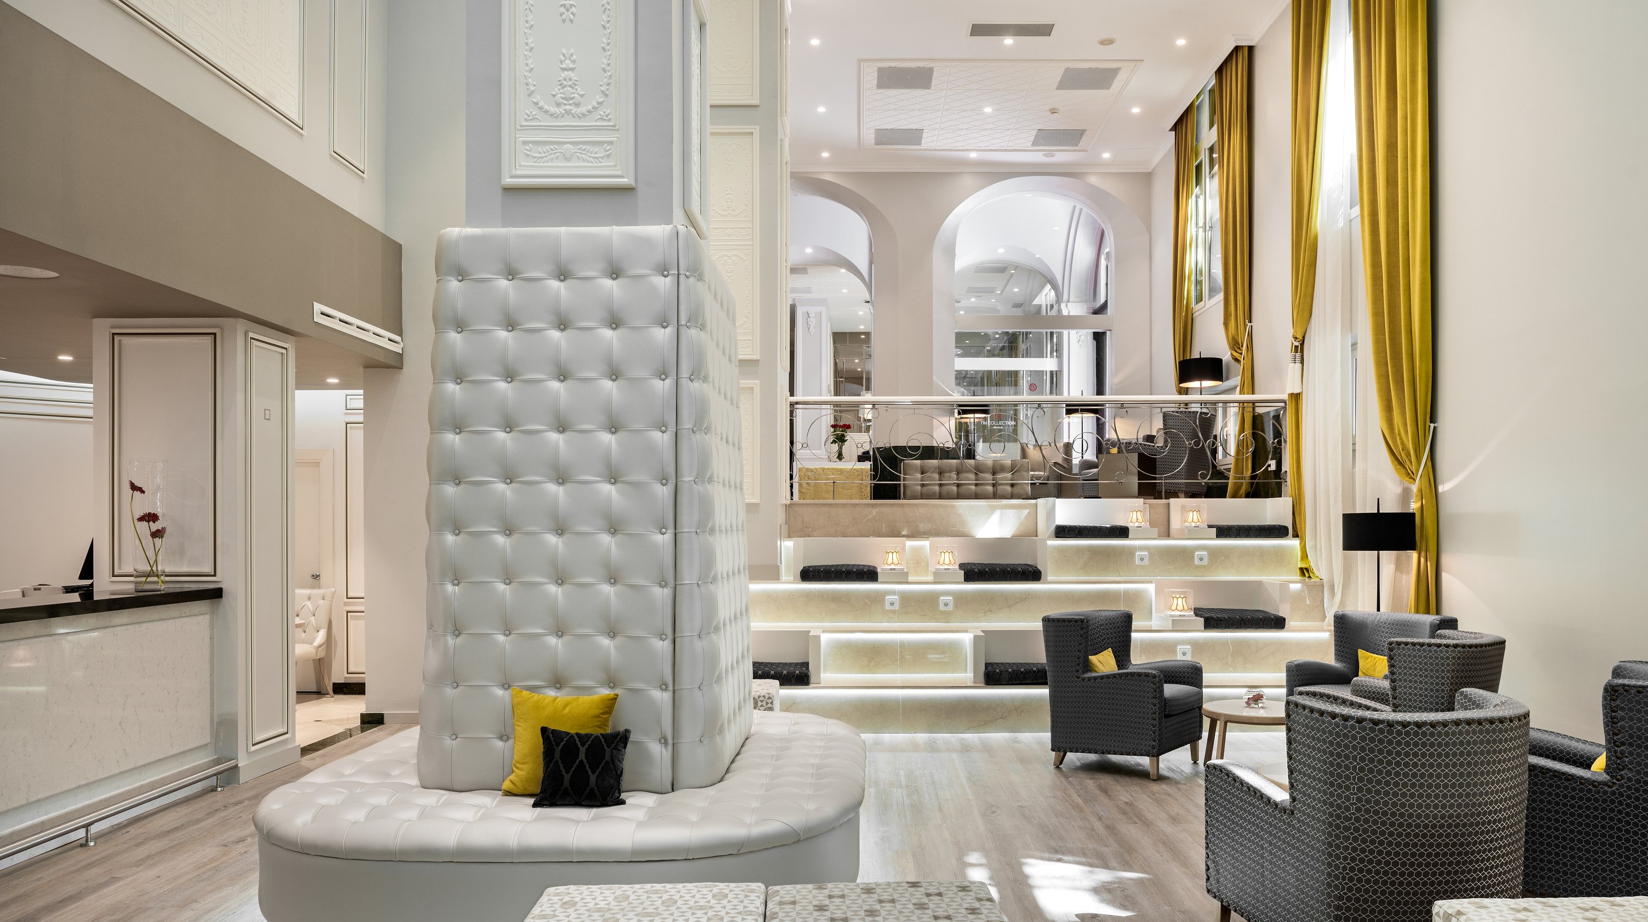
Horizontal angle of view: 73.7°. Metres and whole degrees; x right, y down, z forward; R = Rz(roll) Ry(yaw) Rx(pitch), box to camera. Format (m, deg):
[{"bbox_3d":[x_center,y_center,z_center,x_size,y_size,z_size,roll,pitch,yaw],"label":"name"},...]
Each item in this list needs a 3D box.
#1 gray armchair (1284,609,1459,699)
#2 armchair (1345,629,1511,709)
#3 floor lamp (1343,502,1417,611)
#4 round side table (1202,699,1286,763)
[{"bbox_3d":[3.060,1.301,6.080,0.710,0.890,0.680,1,-2,-34],"label":"gray armchair"},{"bbox_3d":[2.654,1.246,5.100,0.680,0.890,0.710,2,-2,-45],"label":"armchair"},{"bbox_3d":[3.504,1.024,6.930,0.460,1.550,0.460,0,-2,0],"label":"floor lamp"},{"bbox_3d":[2.225,1.495,5.620,0.570,0.455,0.570,0,-2,0],"label":"round side table"}]

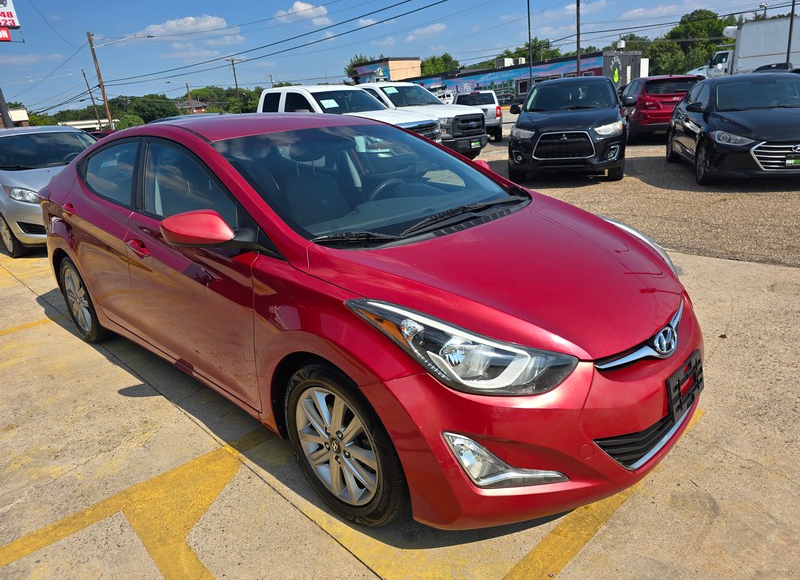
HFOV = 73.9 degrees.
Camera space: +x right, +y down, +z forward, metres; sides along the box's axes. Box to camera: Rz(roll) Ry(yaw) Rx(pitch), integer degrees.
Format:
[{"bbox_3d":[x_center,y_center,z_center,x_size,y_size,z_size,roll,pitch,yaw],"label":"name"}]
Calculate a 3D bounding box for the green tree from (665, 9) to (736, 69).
[{"bbox_3d":[27.431,-21.363,49.386,7.500,8.600,7.500,6,21,27],"label":"green tree"}]

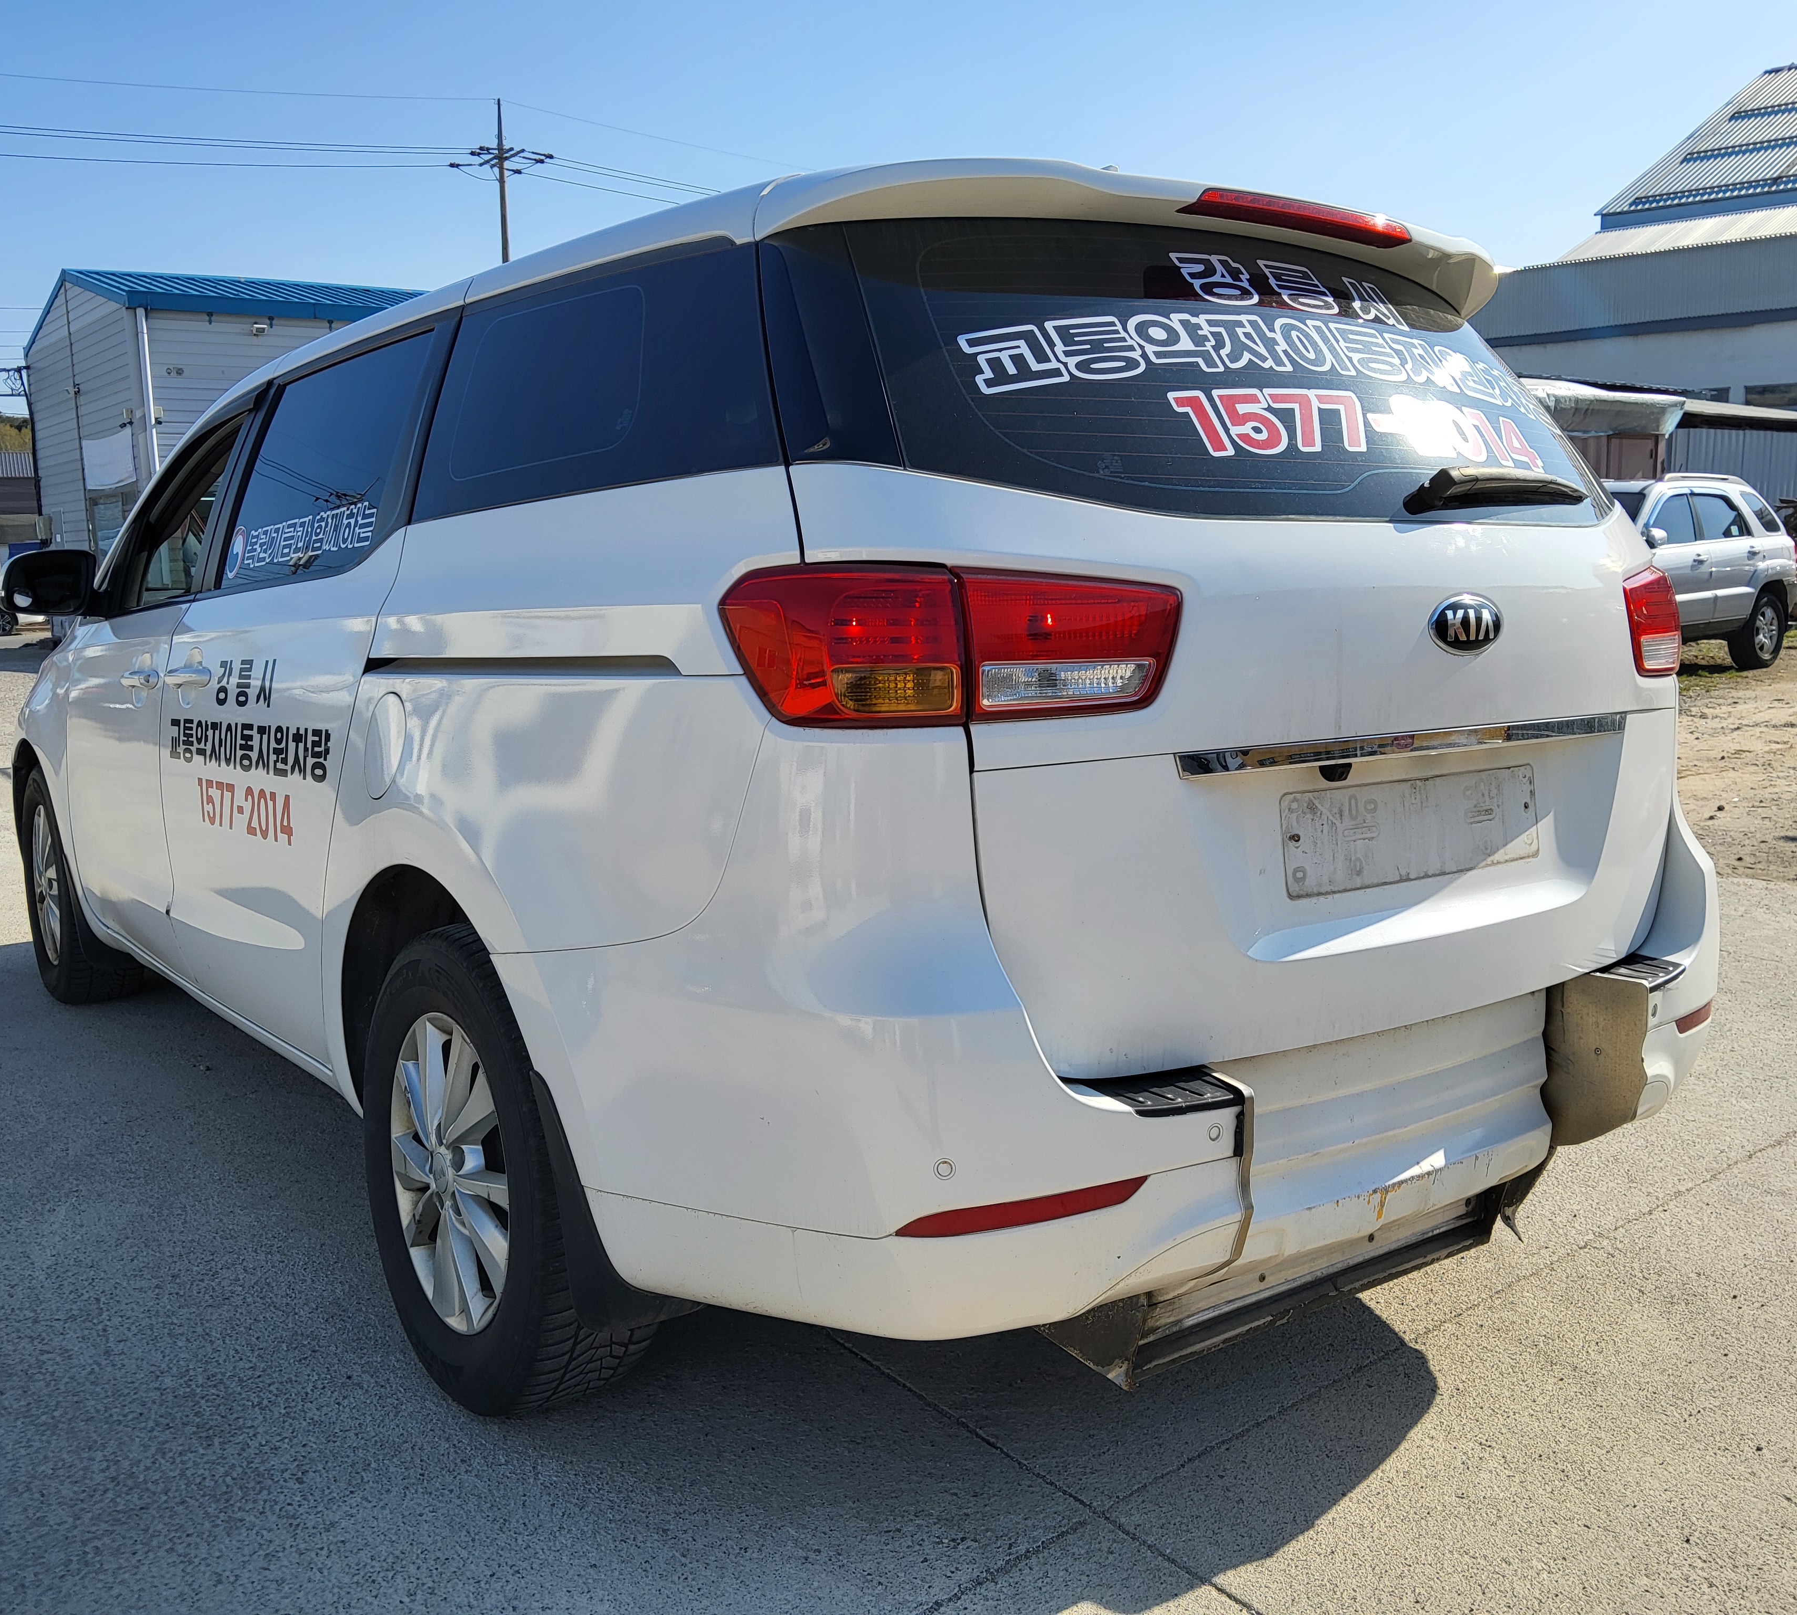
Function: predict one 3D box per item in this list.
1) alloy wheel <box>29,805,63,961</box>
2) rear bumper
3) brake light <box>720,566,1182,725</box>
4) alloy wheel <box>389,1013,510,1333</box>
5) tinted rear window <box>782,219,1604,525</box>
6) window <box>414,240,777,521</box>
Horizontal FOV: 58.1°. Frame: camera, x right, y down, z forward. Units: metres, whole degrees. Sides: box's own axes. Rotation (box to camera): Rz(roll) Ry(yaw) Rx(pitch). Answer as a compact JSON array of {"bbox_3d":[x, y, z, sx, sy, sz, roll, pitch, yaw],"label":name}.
[{"bbox_3d":[-2.425,0.218,4.792,0.150,0.460,0.460,-6,9,-37],"label":"alloy wheel"},{"bbox_3d":[0.510,0.182,2.247,1.950,0.680,0.730,-6,9,-37],"label":"rear bumper"},{"bbox_3d":[0.062,-0.168,1.643,0.500,0.165,0.145,-4,8,-26],"label":"brake light"},{"bbox_3d":[-0.600,0.519,2.354,0.150,0.460,0.460,-6,9,-37],"label":"alloy wheel"},{"bbox_3d":[0.579,-0.516,2.062,1.720,0.380,0.190,-6,-18,-37],"label":"tinted rear window"},{"bbox_3d":[-0.359,-0.467,1.835,0.070,0.270,0.800,13,-4,-41],"label":"window"}]

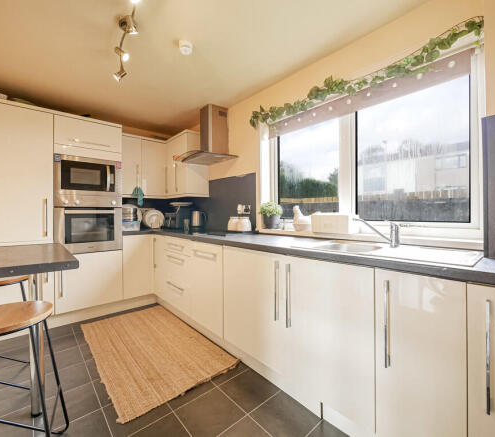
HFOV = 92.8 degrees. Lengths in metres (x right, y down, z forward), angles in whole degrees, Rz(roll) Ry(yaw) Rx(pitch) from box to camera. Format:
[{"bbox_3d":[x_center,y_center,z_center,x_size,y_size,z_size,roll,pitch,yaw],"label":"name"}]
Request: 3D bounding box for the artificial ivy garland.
[{"bbox_3d":[0.578,-0.972,1.778,0.100,0.230,1.720,-1,1,-42],"label":"artificial ivy garland"}]

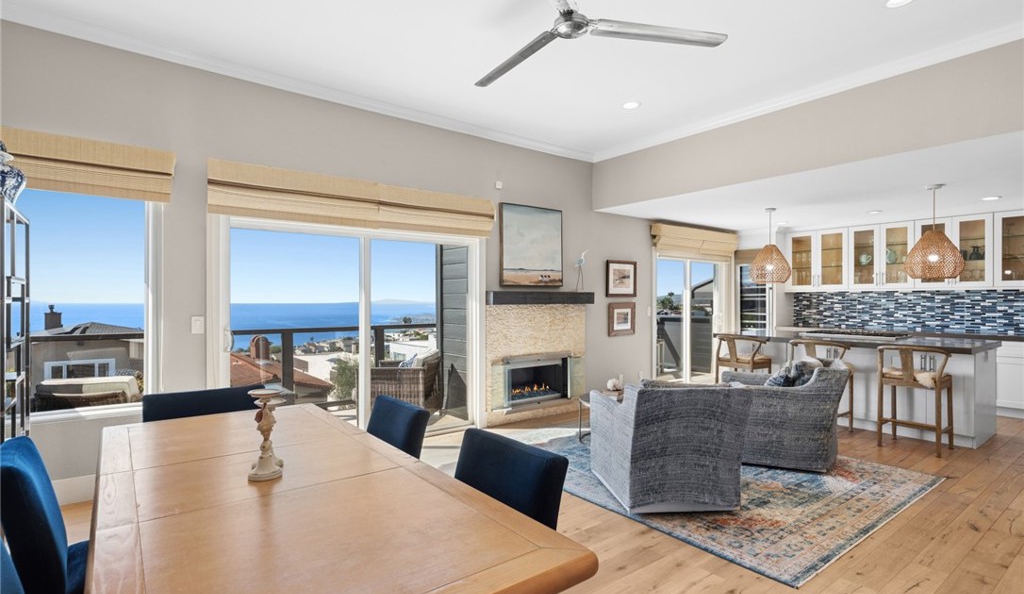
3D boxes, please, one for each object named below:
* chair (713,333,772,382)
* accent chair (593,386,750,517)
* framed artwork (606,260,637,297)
[{"bbox_3d":[2.695,0.934,5.971,0.490,0.930,0.530,1,-1,-38],"label":"chair"},{"bbox_3d":[1.076,0.969,3.652,0.780,0.810,0.920,0,-1,-6],"label":"accent chair"},{"bbox_3d":[1.503,-0.242,6.999,0.580,0.480,0.045,0,-1,-39],"label":"framed artwork"}]

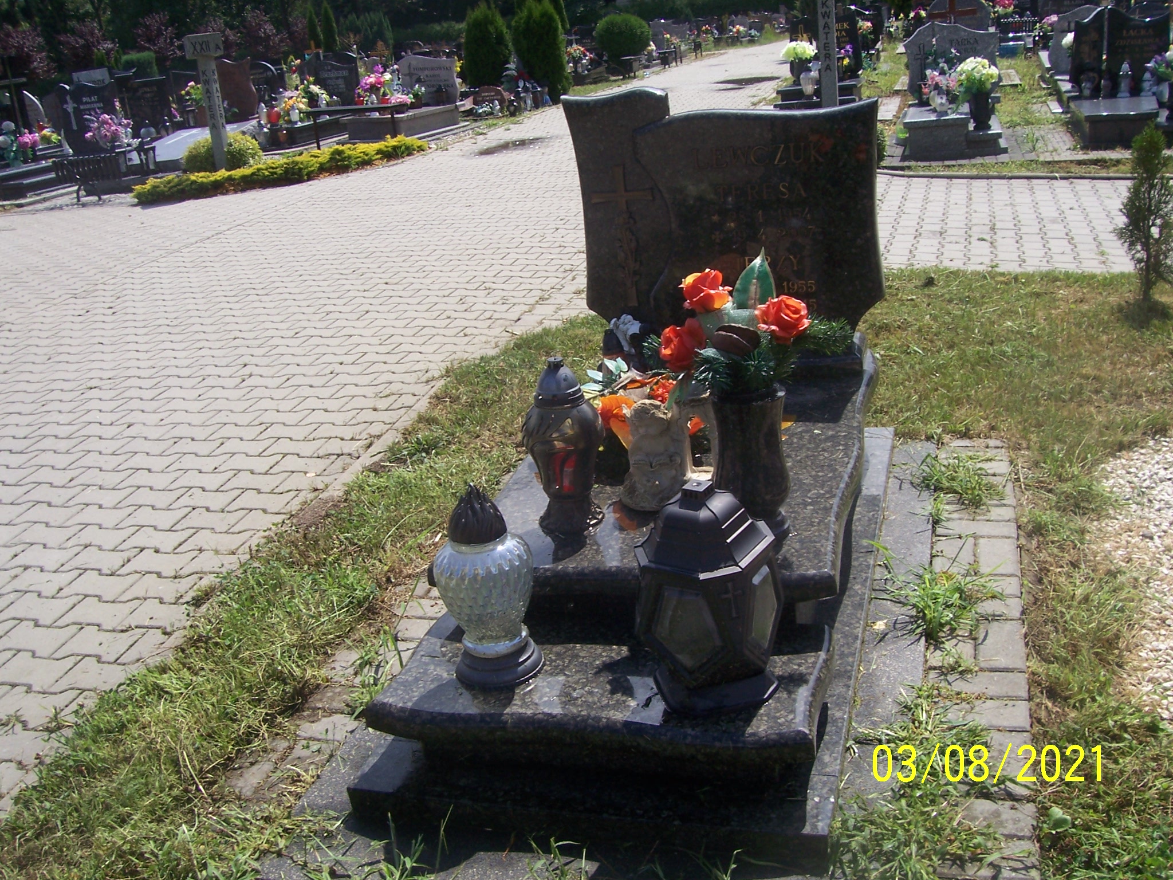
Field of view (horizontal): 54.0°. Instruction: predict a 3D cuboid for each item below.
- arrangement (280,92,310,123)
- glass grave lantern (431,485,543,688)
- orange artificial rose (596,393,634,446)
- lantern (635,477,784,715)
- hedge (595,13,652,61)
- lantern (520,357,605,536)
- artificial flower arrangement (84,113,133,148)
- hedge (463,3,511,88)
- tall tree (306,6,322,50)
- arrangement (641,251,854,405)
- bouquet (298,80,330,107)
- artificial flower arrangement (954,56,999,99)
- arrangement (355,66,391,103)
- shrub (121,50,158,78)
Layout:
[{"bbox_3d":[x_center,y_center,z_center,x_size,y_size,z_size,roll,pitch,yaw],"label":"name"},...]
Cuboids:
[{"bbox_3d":[-3.749,-4.267,14.800,0.400,0.400,0.360,5,24,29],"label":"arrangement"},{"bbox_3d":[-0.190,0.261,2.190,0.190,0.388,0.190,-3,21,9],"label":"glass grave lantern"},{"bbox_3d":[0.069,-0.046,2.680,0.095,0.110,0.090,-6,22,2],"label":"orange artificial rose"},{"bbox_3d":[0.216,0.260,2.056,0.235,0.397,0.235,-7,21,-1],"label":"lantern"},{"bbox_3d":[0.705,-7.604,21.900,1.100,1.030,1.100,-6,21,2],"label":"hedge"},{"bbox_3d":[-0.055,0.006,2.526,0.178,0.390,0.178,1,24,18],"label":"lantern"},{"bbox_3d":[-5.439,-3.517,13.100,0.530,0.420,0.450,5,24,29],"label":"artificial flower arrangement"},{"bbox_3d":[-1.616,-6.382,18.900,0.820,1.470,0.820,0,22,18],"label":"hedge"},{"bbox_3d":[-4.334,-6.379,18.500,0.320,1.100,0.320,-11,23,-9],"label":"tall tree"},{"bbox_3d":[0.325,-0.223,2.290,0.385,0.260,0.290,1,24,18],"label":"arrangement"},{"bbox_3d":[-3.042,-3.879,12.900,0.340,0.310,0.320,-11,23,-10],"label":"bouquet"},{"bbox_3d":[3.114,-2.901,9.200,0.340,0.320,0.330,1,24,18],"label":"artificial flower arrangement"},{"bbox_3d":[-2.284,-3.791,12.300,0.380,0.370,0.340,-10,23,-7],"label":"arrangement"},{"bbox_3d":[-7.322,-5.796,19.000,0.650,1.250,0.650,5,24,29],"label":"shrub"}]

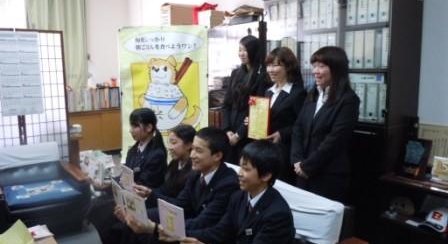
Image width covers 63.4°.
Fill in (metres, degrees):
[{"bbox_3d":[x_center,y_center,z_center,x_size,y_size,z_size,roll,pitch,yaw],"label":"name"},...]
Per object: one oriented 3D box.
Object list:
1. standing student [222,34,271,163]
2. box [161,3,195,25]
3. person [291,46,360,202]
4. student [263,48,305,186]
[{"bbox_3d":[0.194,0.104,3.201,0.300,1.704,0.440,-8,11,-41],"label":"standing student"},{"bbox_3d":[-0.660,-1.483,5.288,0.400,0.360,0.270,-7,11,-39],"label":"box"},{"bbox_3d":[0.701,0.265,2.530,0.330,1.561,0.470,-8,11,-41],"label":"person"},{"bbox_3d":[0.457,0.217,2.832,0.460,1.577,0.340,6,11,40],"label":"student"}]

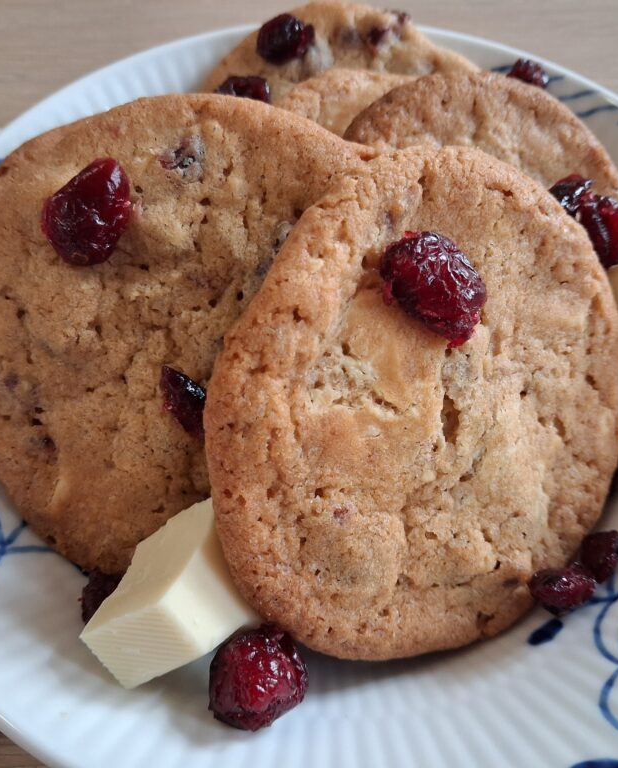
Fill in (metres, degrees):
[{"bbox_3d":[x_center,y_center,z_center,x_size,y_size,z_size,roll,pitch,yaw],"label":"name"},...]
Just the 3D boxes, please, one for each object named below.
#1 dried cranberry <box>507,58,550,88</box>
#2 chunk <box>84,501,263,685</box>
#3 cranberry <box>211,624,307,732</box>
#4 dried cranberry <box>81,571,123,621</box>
[{"bbox_3d":[0.055,-0.077,0.200,0.012,0.009,0.011,-2,59,-2],"label":"dried cranberry"},{"bbox_3d":[-0.024,0.038,0.140,0.013,0.019,0.024,55,32,-11],"label":"chunk"},{"bbox_3d":[-0.009,0.049,0.134,0.017,0.016,0.018,-25,63,-15],"label":"cranberry"},{"bbox_3d":[-0.035,0.039,0.143,0.012,0.010,0.013,-20,61,-13],"label":"dried cranberry"}]

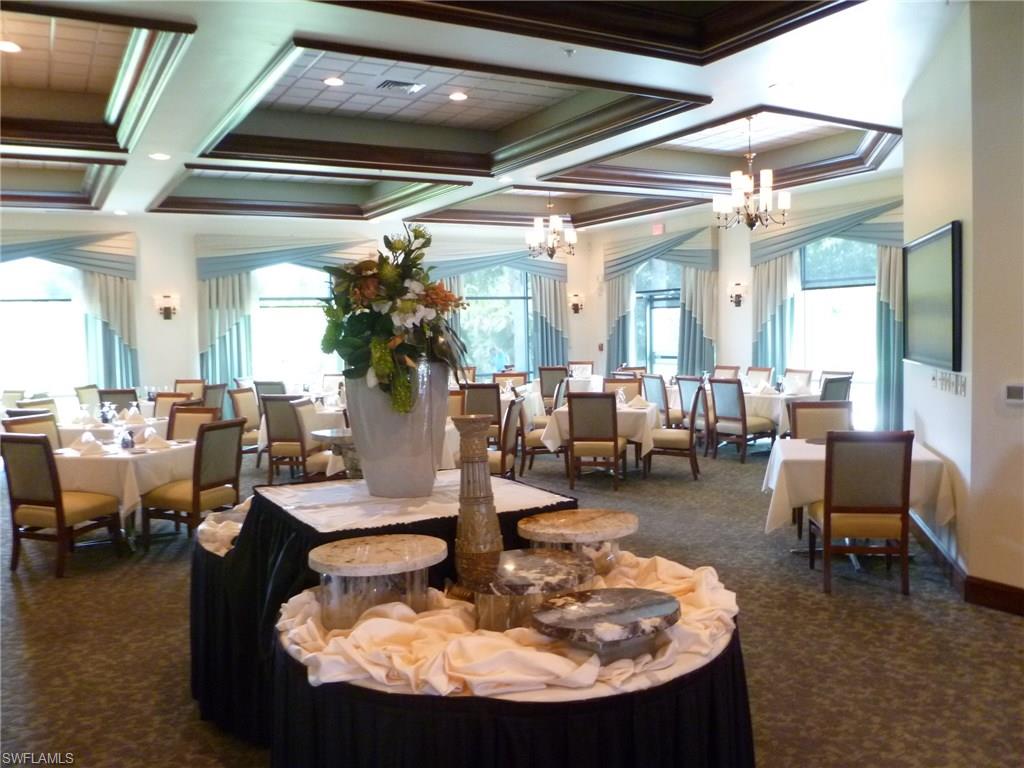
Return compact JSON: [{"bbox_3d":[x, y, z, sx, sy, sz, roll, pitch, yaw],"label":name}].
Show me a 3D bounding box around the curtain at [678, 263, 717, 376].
[{"bbox_3d":[2.914,-0.575,12.940,0.180,2.480,0.850,-4,5,-29],"label":"curtain"}]

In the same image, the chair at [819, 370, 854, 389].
[{"bbox_3d":[3.836,0.347,10.306,0.580,0.965,0.490,-4,5,-29],"label":"chair"}]

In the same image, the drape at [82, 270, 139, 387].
[{"bbox_3d":[-5.751,-0.333,11.995,0.760,2.560,0.160,-4,5,-28],"label":"drape"}]

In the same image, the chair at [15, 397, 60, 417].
[{"bbox_3d":[-4.777,0.670,8.771,0.600,0.980,0.520,0,4,18],"label":"chair"}]

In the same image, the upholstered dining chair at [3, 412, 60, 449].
[{"bbox_3d":[-3.855,0.770,7.072,0.580,0.965,0.490,0,4,14],"label":"upholstered dining chair"}]

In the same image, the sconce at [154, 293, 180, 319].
[{"bbox_3d":[-5.082,-1.158,12.220,0.330,0.370,0.160,-4,5,-28],"label":"sconce"}]

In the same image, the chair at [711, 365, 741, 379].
[{"bbox_3d":[2.893,0.261,11.922,0.600,0.980,0.520,-4,5,-31],"label":"chair"}]

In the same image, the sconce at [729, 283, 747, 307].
[{"bbox_3d":[3.360,-1.334,12.342,0.130,0.360,0.290,-4,5,-30],"label":"sconce"}]

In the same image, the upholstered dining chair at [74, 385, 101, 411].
[{"bbox_3d":[-5.414,0.509,11.057,0.600,0.965,0.490,0,4,13],"label":"upholstered dining chair"}]

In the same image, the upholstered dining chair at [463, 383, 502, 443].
[{"bbox_3d":[-0.280,0.475,9.858,0.495,0.960,0.585,0,4,15],"label":"upholstered dining chair"}]

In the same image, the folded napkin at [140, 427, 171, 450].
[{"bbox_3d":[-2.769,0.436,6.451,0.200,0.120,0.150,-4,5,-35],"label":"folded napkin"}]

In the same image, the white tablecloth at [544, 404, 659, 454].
[{"bbox_3d":[1.042,0.476,8.897,1.120,0.470,1.120,0,4,15],"label":"white tablecloth"}]

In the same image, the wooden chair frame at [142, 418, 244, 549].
[{"bbox_3d":[-2.452,0.769,6.450,0.585,0.960,0.495,0,4,22],"label":"wooden chair frame"}]

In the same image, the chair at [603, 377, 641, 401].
[{"bbox_3d":[1.245,0.458,9.669,0.520,0.980,0.600,0,4,18],"label":"chair"}]

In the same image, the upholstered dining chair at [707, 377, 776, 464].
[{"bbox_3d":[2.746,0.408,9.830,0.580,0.965,0.490,-4,5,-33],"label":"upholstered dining chair"}]

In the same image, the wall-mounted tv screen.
[{"bbox_3d":[2.809,-0.568,5.624,0.070,0.860,1.600,0,4,16],"label":"wall-mounted tv screen"}]

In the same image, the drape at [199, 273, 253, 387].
[{"bbox_3d":[-4.297,-0.392,12.585,0.800,2.530,0.180,-4,5,-29],"label":"drape"}]

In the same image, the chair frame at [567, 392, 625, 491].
[{"bbox_3d":[0.880,0.552,8.429,0.520,0.980,0.600,0,4,16],"label":"chair frame"}]

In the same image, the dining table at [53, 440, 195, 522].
[{"bbox_3d":[-3.128,0.872,6.671,0.970,0.760,0.970,0,4,15],"label":"dining table"}]

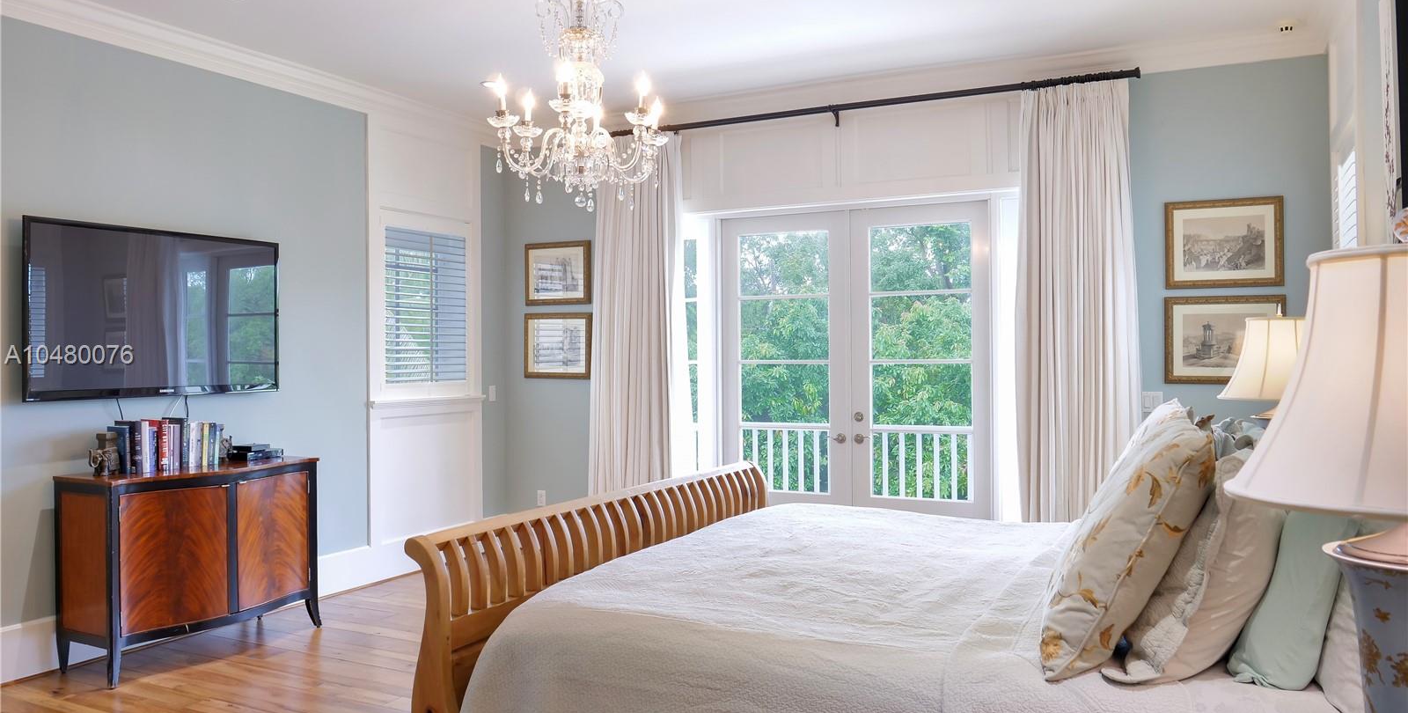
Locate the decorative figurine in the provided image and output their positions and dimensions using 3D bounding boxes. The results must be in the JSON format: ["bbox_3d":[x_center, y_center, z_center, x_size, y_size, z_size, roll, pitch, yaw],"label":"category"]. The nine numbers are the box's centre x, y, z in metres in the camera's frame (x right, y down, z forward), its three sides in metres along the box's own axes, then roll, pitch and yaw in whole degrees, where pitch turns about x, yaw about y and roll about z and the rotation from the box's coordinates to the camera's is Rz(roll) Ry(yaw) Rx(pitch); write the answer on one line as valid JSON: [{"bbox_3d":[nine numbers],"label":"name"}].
[{"bbox_3d":[-2.888,0.469,4.698,0.085,0.205,0.115,0,0,28],"label":"decorative figurine"}]

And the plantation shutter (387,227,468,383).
[{"bbox_3d":[-1.950,-0.348,6.905,0.070,1.065,0.800,0,0,27],"label":"plantation shutter"}]

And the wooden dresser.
[{"bbox_3d":[-2.561,1.033,4.966,0.530,0.925,1.170,0,0,28],"label":"wooden dresser"}]

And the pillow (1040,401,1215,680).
[{"bbox_3d":[1.140,0.478,2.548,0.210,0.640,0.650,34,15,23],"label":"pillow"}]

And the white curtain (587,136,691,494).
[{"bbox_3d":[-0.481,-0.044,6.974,0.750,3.060,0.180,0,0,26],"label":"white curtain"}]

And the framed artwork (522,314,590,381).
[{"bbox_3d":[-1.124,-0.084,7.399,0.595,0.508,0.035,0,0,26],"label":"framed artwork"}]

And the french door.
[{"bbox_3d":[0.967,0.252,6.544,1.863,2.448,0.080,0,0,26],"label":"french door"}]

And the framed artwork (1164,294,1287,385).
[{"bbox_3d":[2.830,-0.097,5.312,0.575,0.475,0.030,0,0,27],"label":"framed artwork"}]

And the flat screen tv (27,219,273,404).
[{"bbox_3d":[-2.811,-0.220,5.069,0.060,0.845,1.370,0,0,27],"label":"flat screen tv"}]

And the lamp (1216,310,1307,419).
[{"bbox_3d":[2.182,0.217,3.700,0.410,0.830,0.410,0,0,27],"label":"lamp"}]

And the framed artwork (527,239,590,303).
[{"bbox_3d":[-1.097,-0.624,7.346,0.585,0.470,0.030,0,0,27],"label":"framed artwork"}]

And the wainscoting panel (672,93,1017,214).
[{"bbox_3d":[0.870,-1.290,6.327,2.500,0.580,0.040,0,0,27],"label":"wainscoting panel"}]

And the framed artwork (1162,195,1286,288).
[{"bbox_3d":[2.823,-0.613,5.312,0.565,0.475,0.030,0,0,27],"label":"framed artwork"}]

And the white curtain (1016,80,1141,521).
[{"bbox_3d":[2.123,-0.037,5.549,0.624,2.992,0.170,0,0,27],"label":"white curtain"}]

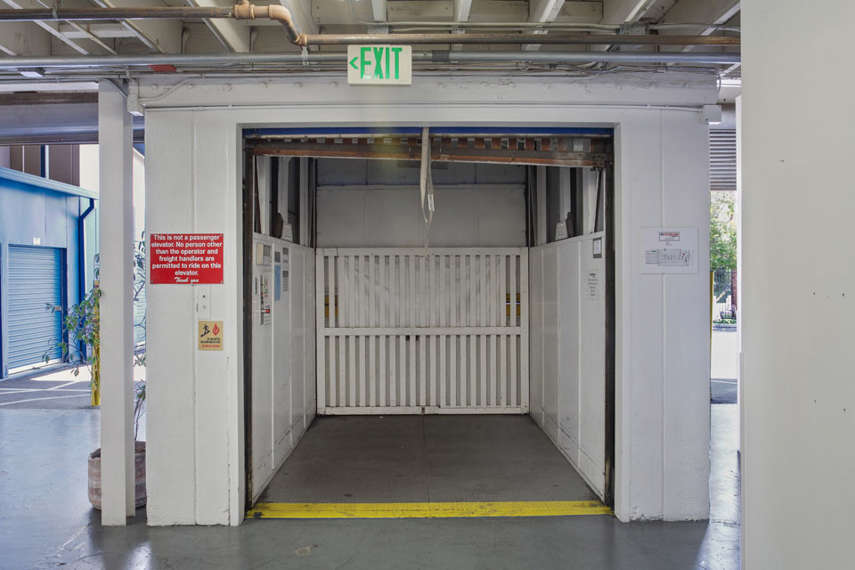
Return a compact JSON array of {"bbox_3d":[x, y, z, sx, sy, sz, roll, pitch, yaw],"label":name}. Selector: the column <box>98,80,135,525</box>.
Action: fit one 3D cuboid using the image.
[{"bbox_3d":[-1.893,0.116,3.920,0.146,2.676,0.135,0,1,-1],"label":"column"}]

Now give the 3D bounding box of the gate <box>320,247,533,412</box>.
[{"bbox_3d":[-0.049,0.500,6.887,2.280,1.783,0.060,0,1,-1],"label":"gate"}]

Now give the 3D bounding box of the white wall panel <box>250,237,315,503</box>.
[{"bbox_3d":[-1.183,0.529,5.499,0.050,1.789,2.697,0,1,-1],"label":"white wall panel"}]

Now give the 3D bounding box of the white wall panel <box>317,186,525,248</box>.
[{"bbox_3d":[-0.067,-0.735,6.972,2.262,0.678,0.040,0,1,-1],"label":"white wall panel"}]

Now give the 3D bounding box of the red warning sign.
[{"bbox_3d":[-1.442,-0.157,3.847,0.437,0.300,0.010,0,1,-1],"label":"red warning sign"}]

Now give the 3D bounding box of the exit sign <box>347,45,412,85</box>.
[{"bbox_3d":[-0.232,-1.073,3.147,0.313,0.193,0.045,0,1,-1],"label":"exit sign"}]

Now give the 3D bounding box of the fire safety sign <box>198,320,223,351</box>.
[{"bbox_3d":[-1.305,0.306,3.862,0.148,0.177,0.005,0,1,-1],"label":"fire safety sign"}]

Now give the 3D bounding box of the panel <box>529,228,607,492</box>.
[{"bbox_3d":[1.162,0.527,5.559,0.050,1.789,2.697,0,1,-1],"label":"panel"}]

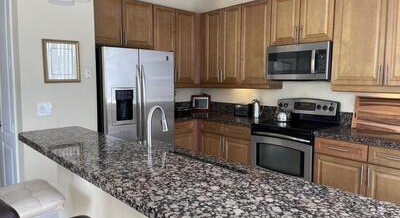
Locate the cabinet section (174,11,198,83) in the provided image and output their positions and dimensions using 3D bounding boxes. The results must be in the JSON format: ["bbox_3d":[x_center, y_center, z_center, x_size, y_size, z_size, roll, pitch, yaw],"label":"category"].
[{"bbox_3d":[-0.306,-0.913,4.570,0.416,1.065,0.320,-6,8,-44],"label":"cabinet section"}]

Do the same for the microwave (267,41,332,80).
[{"bbox_3d":[1.205,-0.542,3.492,0.405,0.414,0.762,-6,8,-43],"label":"microwave"}]

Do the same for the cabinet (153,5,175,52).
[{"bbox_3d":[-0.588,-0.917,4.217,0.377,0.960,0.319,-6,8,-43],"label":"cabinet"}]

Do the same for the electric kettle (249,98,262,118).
[{"bbox_3d":[0.777,-0.003,4.138,0.192,0.253,0.131,0,6,0],"label":"electric kettle"}]

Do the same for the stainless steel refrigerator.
[{"bbox_3d":[-0.891,0.211,3.630,0.917,1.787,0.838,-6,8,-43],"label":"stainless steel refrigerator"}]

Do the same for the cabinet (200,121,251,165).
[{"bbox_3d":[0.521,0.607,4.182,0.609,0.885,0.910,-6,8,-43],"label":"cabinet"}]

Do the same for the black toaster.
[{"bbox_3d":[0.648,0.017,4.292,0.177,0.182,0.258,-6,8,-43],"label":"black toaster"}]

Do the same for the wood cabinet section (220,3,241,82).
[{"bbox_3d":[0.551,-0.890,4.308,0.320,1.065,0.372,-6,8,-44],"label":"wood cabinet section"}]

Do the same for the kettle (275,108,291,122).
[{"bbox_3d":[1.051,0.066,3.816,0.207,0.182,0.182,3,7,28],"label":"kettle"}]

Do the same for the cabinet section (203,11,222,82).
[{"bbox_3d":[0.291,-0.915,4.572,0.320,1.065,0.373,-6,8,-44],"label":"cabinet section"}]

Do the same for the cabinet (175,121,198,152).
[{"bbox_3d":[-0.422,0.591,4.330,0.529,0.885,0.609,-6,8,-43],"label":"cabinet"}]

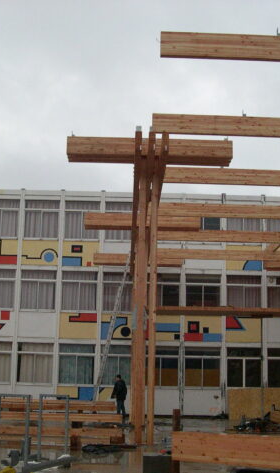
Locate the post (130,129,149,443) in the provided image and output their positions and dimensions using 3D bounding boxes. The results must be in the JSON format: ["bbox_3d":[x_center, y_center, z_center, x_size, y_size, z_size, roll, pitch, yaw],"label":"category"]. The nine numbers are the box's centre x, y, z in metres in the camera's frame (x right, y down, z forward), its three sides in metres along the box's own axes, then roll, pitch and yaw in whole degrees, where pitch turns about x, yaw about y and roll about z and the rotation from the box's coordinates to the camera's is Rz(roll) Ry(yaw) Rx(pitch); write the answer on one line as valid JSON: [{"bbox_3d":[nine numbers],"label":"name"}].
[{"bbox_3d":[-0.009,0.997,15.302,0.290,6.930,0.270,1,-11,-1],"label":"post"}]

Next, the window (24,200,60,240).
[{"bbox_3d":[-4.255,-0.714,30.149,1.580,1.758,0.120,1,-11,-1],"label":"window"}]

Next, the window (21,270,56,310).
[{"bbox_3d":[-4.401,2.351,30.203,1.448,1.745,0.150,2,-11,-1],"label":"window"}]

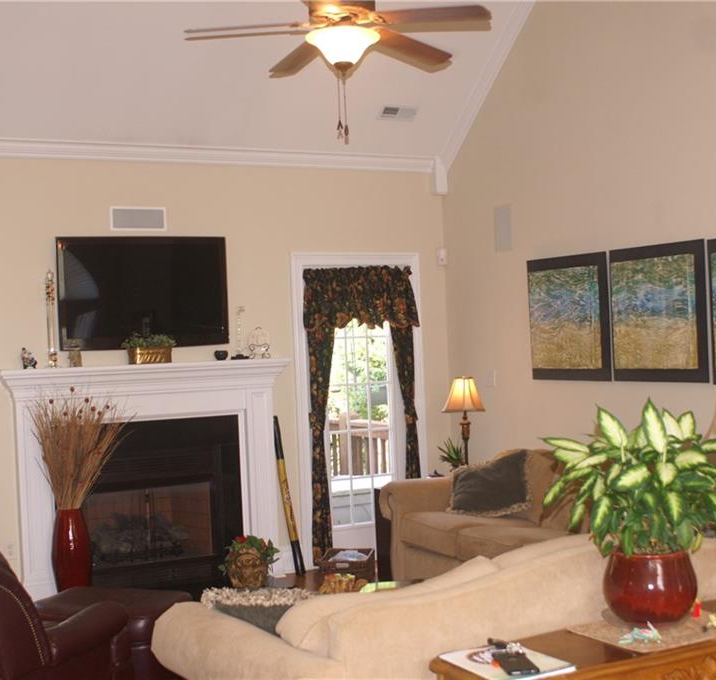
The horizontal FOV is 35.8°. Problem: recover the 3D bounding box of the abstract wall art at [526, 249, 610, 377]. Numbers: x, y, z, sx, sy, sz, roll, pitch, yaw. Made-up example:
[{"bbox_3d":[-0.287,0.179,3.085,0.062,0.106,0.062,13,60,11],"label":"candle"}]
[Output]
[{"bbox_3d":[1.270,-0.129,6.731,0.030,0.747,0.765,-2,0,-26],"label":"abstract wall art"}]

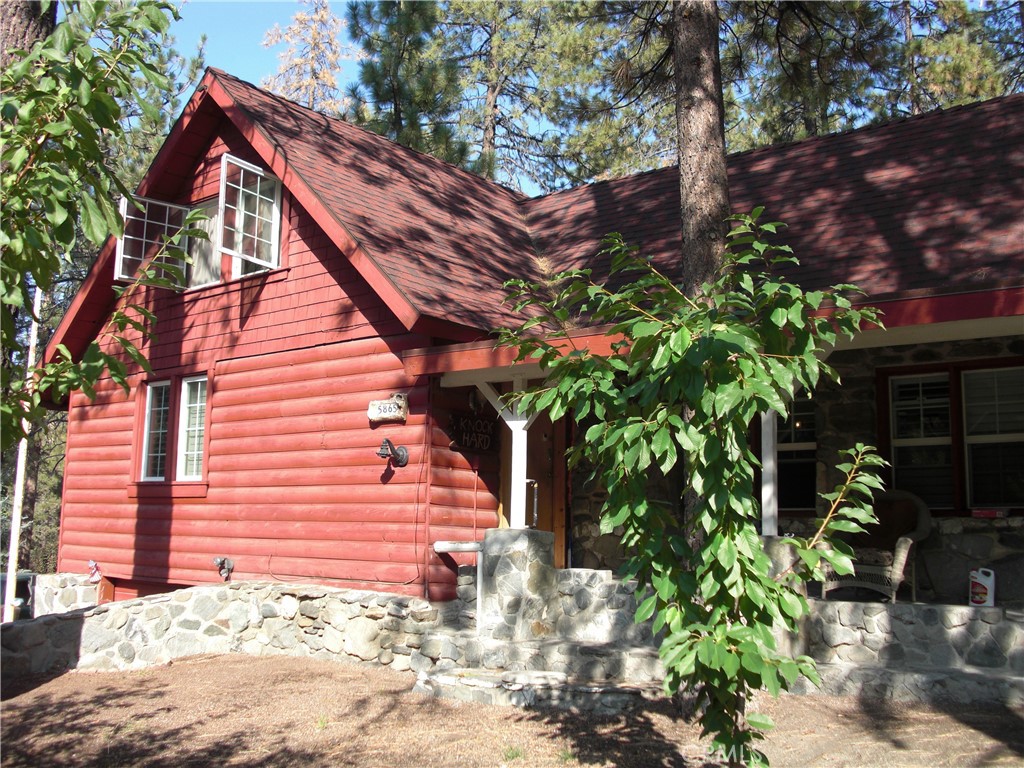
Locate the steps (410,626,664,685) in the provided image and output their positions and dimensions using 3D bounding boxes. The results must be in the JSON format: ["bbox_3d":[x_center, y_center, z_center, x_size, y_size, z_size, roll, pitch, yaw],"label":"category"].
[{"bbox_3d":[0.281,2.589,9.874,2.700,0.370,0.900,-5,-10,36],"label":"steps"}]

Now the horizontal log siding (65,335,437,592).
[{"bbox_3d":[-3.807,1.133,13.871,7.986,2.912,0.250,-6,-10,40],"label":"horizontal log siding"}]

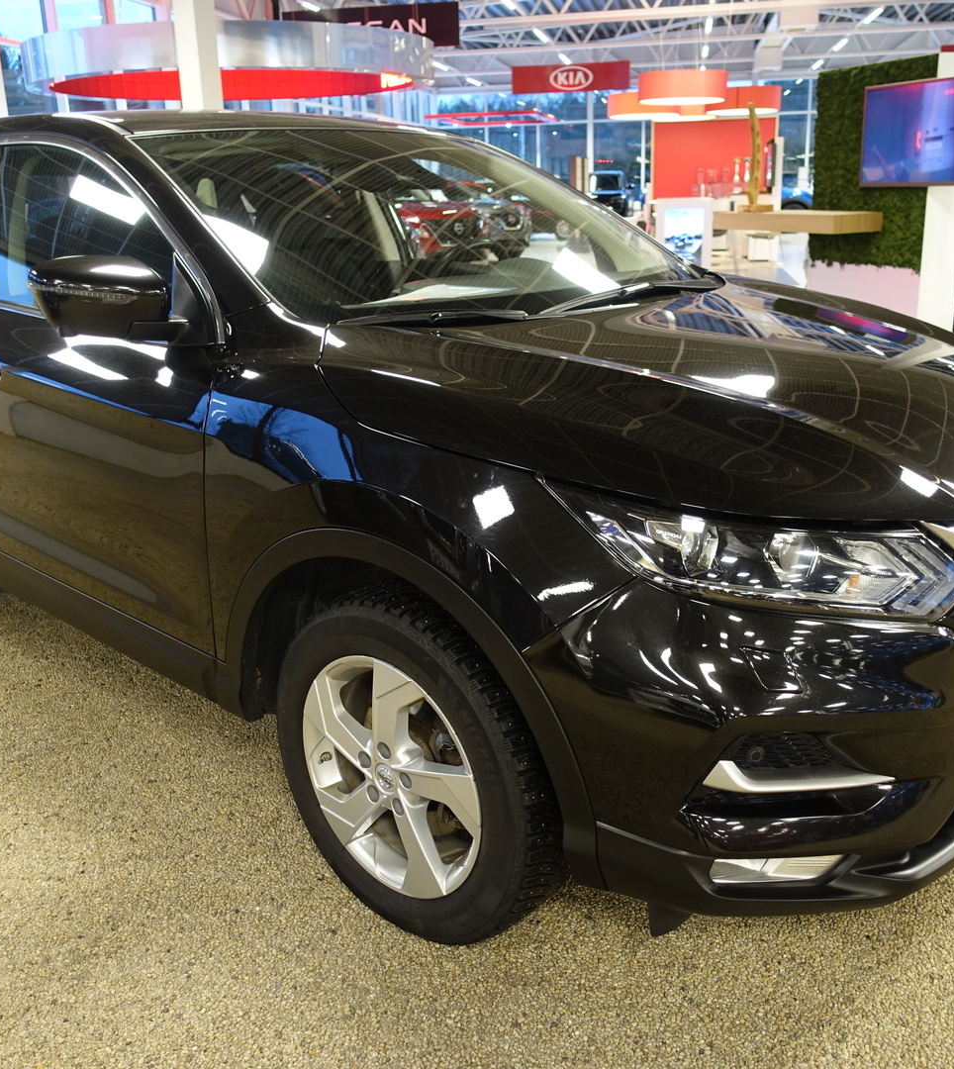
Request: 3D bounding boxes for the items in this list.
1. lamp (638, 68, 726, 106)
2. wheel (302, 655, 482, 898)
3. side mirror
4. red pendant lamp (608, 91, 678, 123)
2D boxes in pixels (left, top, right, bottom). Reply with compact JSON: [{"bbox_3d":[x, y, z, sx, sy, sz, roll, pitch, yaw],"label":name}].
[{"bbox_3d":[2.988,-6.482,15.500,1.290,0.374,1.290,-1,18,0],"label":"lamp"},{"bbox_3d":[-0.111,0.427,2.023,0.469,0.469,0.170,14,23,39],"label":"wheel"},{"bbox_3d":[-0.745,-0.469,2.136,0.190,0.170,0.240,14,23,39],"label":"side mirror"},{"bbox_3d":[2.707,-6.943,17.300,1.176,0.323,1.176,-1,18,0],"label":"red pendant lamp"}]

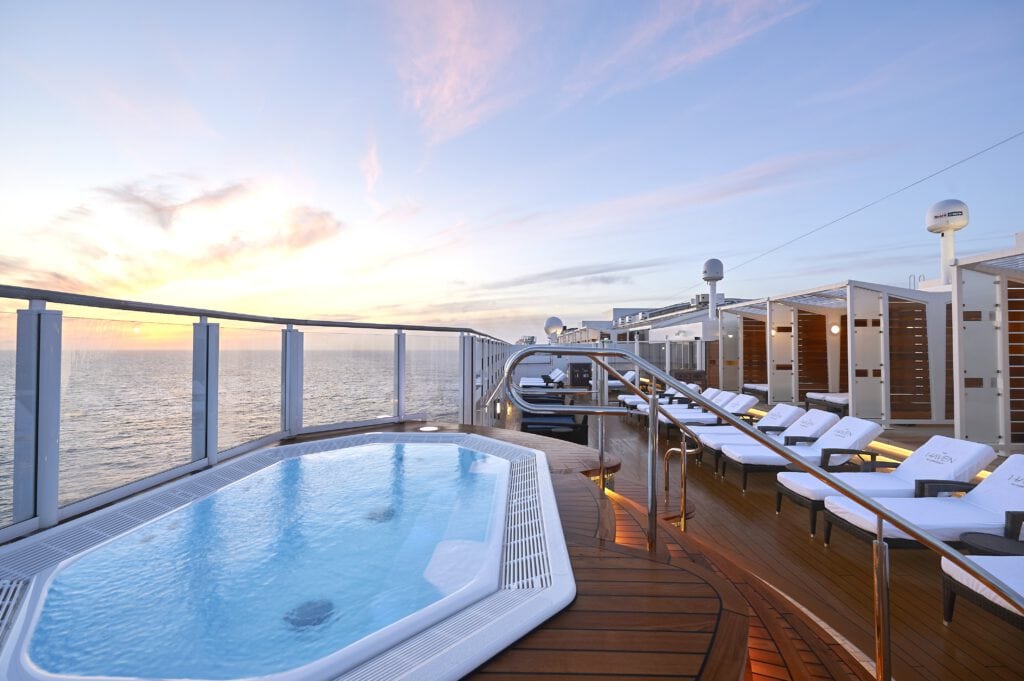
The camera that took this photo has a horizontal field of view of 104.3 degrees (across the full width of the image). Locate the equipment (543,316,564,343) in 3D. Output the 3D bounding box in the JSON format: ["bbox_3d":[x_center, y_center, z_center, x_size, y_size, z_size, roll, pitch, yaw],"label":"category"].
[{"bbox_3d":[4.011,-1.003,38.000,1.850,2.500,1.850,0,-1,2],"label":"equipment"}]

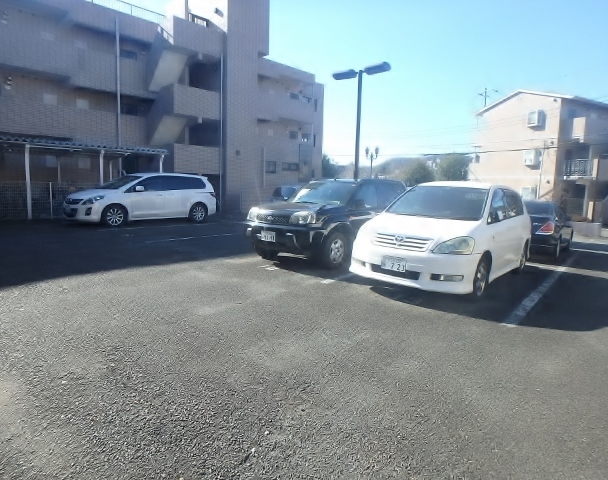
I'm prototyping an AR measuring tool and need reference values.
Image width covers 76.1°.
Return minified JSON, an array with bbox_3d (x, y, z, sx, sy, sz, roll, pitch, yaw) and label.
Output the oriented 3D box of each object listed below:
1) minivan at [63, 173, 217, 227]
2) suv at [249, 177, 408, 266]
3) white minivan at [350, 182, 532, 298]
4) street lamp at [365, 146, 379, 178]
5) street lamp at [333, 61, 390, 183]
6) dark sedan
[{"bbox_3d":[-5.360,-1.430,13.280,1.850,1.690,4.870,8,8,39],"label":"minivan"},{"bbox_3d":[0.790,-0.485,8.300,1.765,1.690,4.450,7,8,39],"label":"suv"},{"bbox_3d":[2.630,-0.210,6.700,1.760,1.660,4.660,7,8,39],"label":"white minivan"},{"bbox_3d":[5.056,-4.294,29.000,1.020,5.200,0.320,3,6,11],"label":"street lamp"},{"bbox_3d":[1.572,-2.496,11.464,1.920,4.950,0.320,7,8,39],"label":"street lamp"},{"bbox_3d":[6.650,-0.450,11.350,1.765,1.475,4.770,7,8,39],"label":"dark sedan"}]

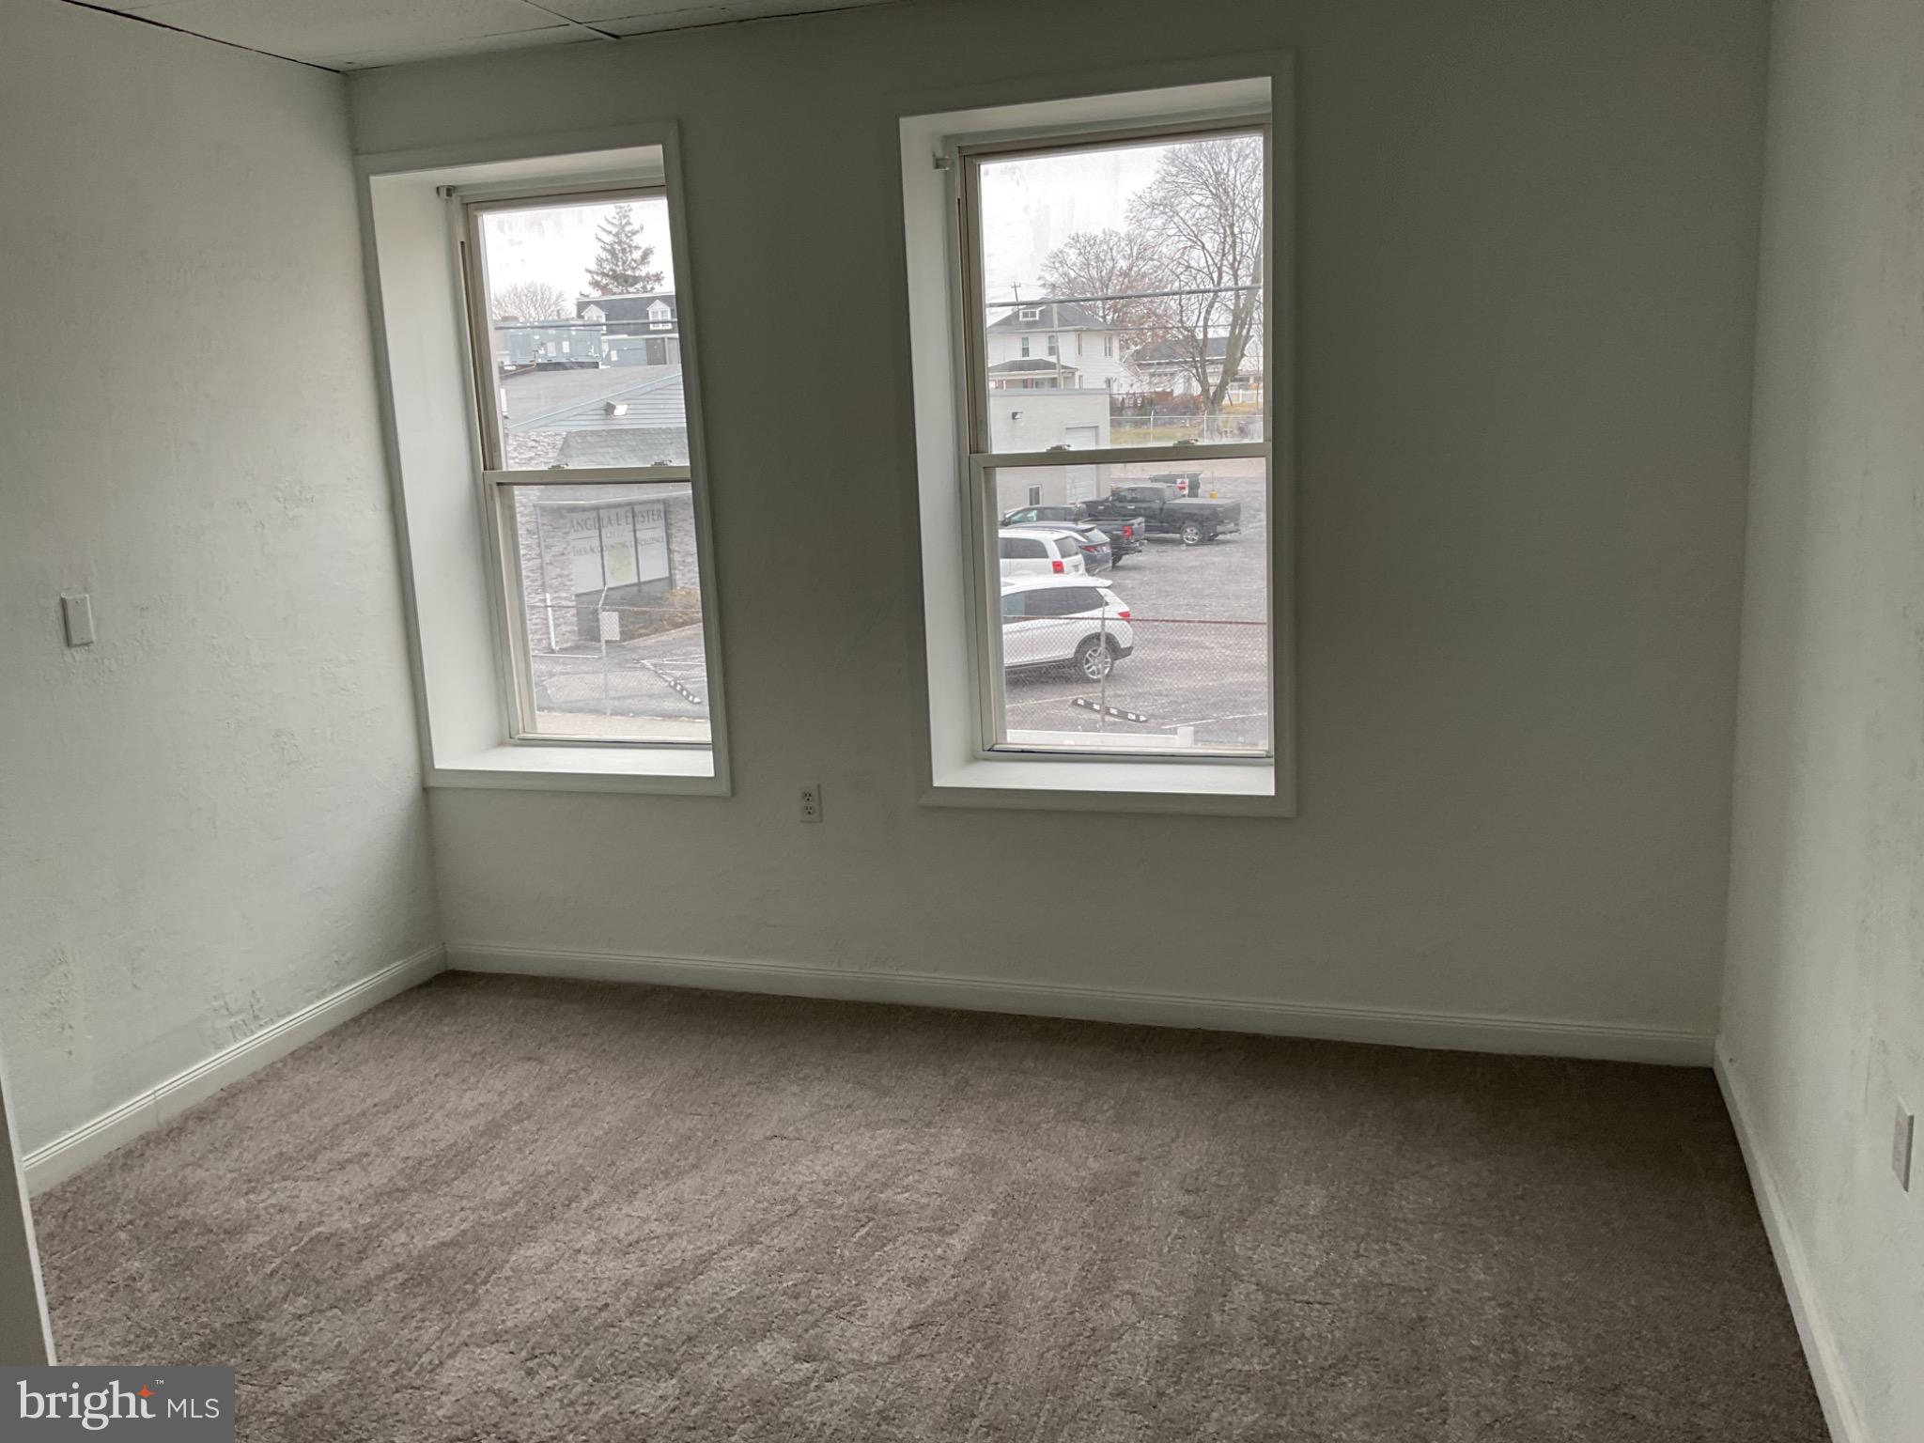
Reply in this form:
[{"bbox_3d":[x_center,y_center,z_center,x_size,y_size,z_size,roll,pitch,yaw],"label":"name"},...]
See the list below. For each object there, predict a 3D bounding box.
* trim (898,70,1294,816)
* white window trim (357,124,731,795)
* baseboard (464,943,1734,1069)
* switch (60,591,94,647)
[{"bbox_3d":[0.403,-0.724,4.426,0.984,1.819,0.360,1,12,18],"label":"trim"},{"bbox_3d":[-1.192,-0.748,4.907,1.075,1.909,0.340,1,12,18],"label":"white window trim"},{"bbox_3d":[0.106,0.794,4.620,3.767,0.097,0.020,1,12,18],"label":"baseboard"},{"bbox_3d":[-2.097,-0.237,3.820,0.012,0.115,0.070,1,12,18],"label":"switch"}]

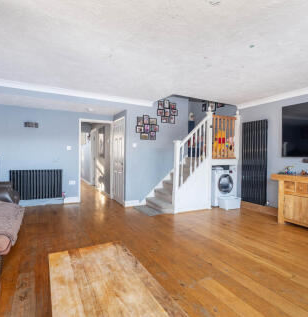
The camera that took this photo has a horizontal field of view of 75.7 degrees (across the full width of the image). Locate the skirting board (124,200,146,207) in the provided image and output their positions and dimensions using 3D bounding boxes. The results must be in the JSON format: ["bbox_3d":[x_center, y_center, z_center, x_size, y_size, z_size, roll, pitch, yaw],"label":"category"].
[{"bbox_3d":[-0.382,0.998,4.425,0.500,0.125,0.020,0,1,-26],"label":"skirting board"}]

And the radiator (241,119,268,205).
[{"bbox_3d":[2.027,0.085,4.051,0.080,1.660,0.540,0,1,-28],"label":"radiator"}]

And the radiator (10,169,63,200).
[{"bbox_3d":[-2.482,0.558,4.243,0.960,0.620,0.090,0,1,-26],"label":"radiator"}]

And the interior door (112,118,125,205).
[{"bbox_3d":[-0.819,0.070,4.681,0.040,1.960,0.770,0,1,-28],"label":"interior door"}]

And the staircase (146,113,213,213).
[{"bbox_3d":[0.563,0.029,4.411,1.150,2.080,1.030,0,1,-25],"label":"staircase"}]

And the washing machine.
[{"bbox_3d":[1.475,0.635,4.641,0.600,0.860,0.560,0,1,-25],"label":"washing machine"}]

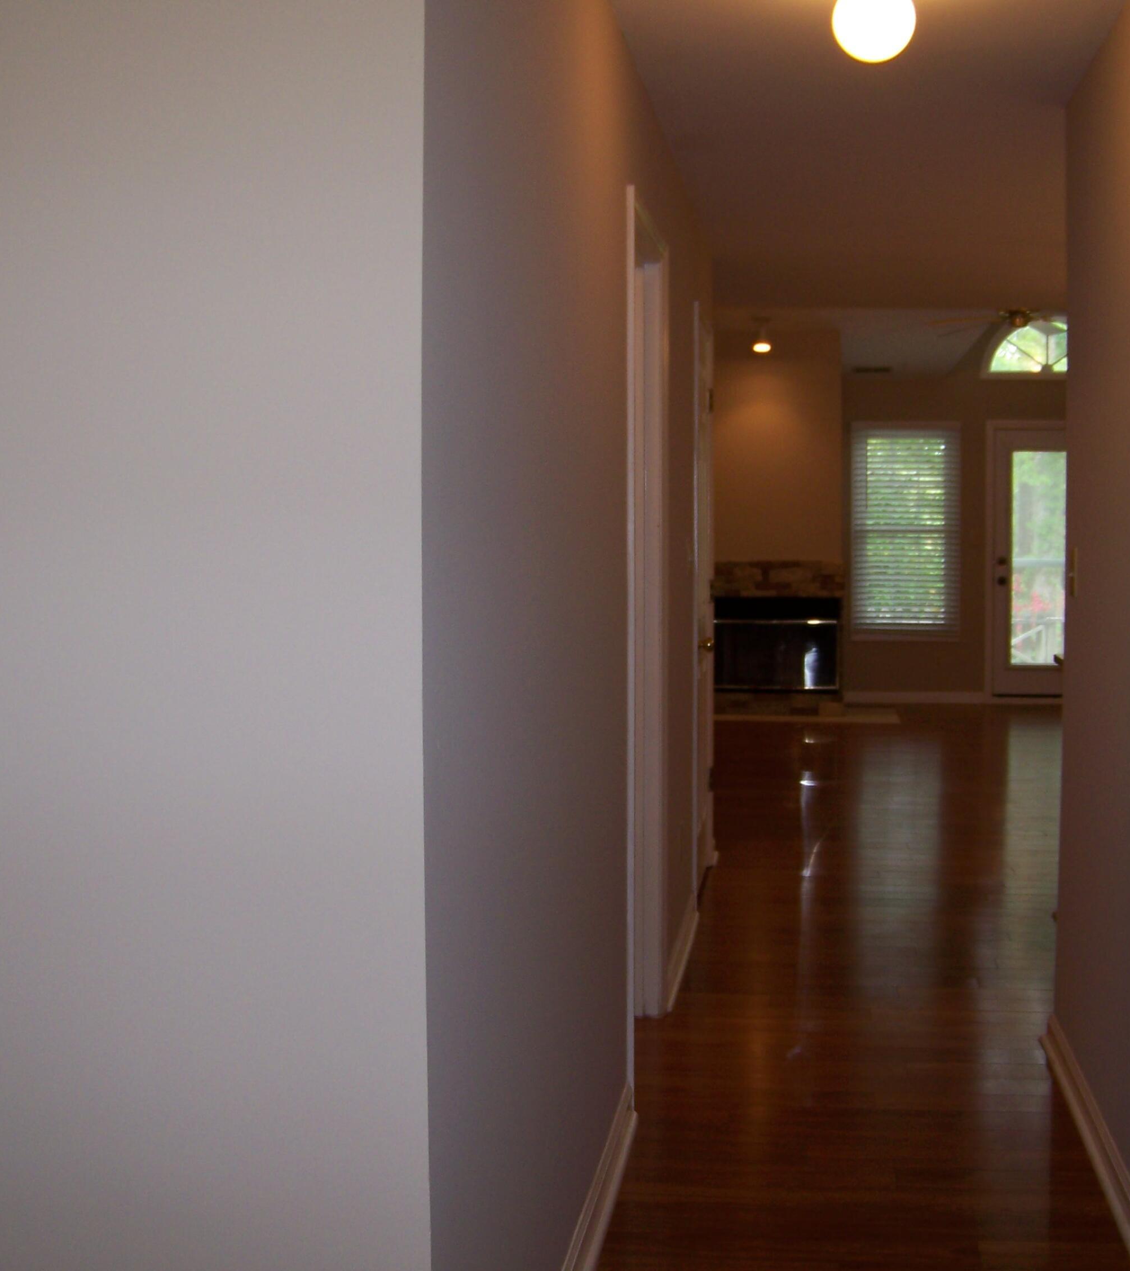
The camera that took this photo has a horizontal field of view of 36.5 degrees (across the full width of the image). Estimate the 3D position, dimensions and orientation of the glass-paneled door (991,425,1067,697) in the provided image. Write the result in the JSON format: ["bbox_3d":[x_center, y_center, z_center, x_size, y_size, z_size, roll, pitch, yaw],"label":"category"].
[{"bbox_3d":[3.654,-0.548,12.932,0.951,2.156,0.132,0,4,8],"label":"glass-paneled door"}]

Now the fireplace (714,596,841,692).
[{"bbox_3d":[1.542,0.052,12.599,0.957,0.693,0.425,0,4,8],"label":"fireplace"}]

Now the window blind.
[{"bbox_3d":[2.599,-0.806,13.022,0.820,1.579,0.061,0,4,8],"label":"window blind"}]

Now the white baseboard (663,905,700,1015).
[{"bbox_3d":[0.384,0.977,5.409,0.028,0.086,1.200,0,4,8],"label":"white baseboard"}]

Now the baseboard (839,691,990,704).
[{"bbox_3d":[2.668,0.480,13.111,1.083,0.096,0.025,0,4,8],"label":"baseboard"}]

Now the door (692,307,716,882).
[{"bbox_3d":[0.470,-0.108,6.410,0.132,2.125,0.936,0,4,8],"label":"door"}]

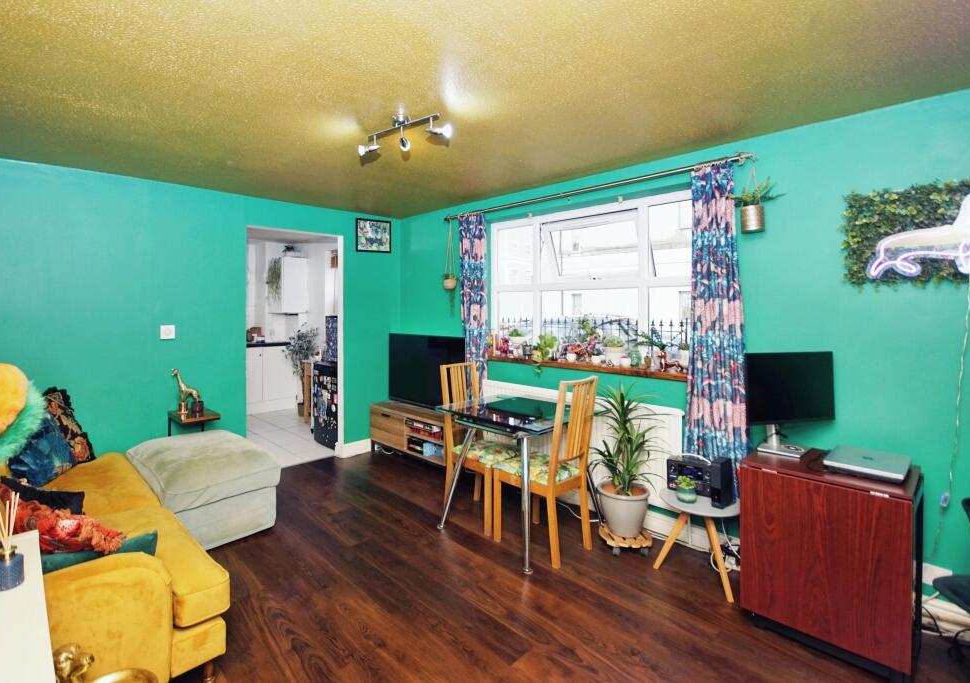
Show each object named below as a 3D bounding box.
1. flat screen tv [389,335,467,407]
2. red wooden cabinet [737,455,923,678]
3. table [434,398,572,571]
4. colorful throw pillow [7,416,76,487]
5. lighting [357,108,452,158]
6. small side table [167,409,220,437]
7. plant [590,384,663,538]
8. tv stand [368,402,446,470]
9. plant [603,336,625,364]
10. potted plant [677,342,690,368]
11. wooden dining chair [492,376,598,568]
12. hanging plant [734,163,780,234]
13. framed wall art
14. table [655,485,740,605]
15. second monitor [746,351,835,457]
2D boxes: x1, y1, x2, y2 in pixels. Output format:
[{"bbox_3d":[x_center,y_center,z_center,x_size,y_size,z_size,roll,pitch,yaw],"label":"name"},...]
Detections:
[{"bbox_3d":[-0.590,0.290,4.115,1.130,0.680,0.080,2,4,44],"label":"flat screen tv"},{"bbox_3d":[1.535,0.926,1.925,0.470,0.745,0.560,-3,4,-45],"label":"red wooden cabinet"},{"bbox_3d":[0.221,0.829,2.795,0.880,0.760,0.700,4,7,43],"label":"table"},{"bbox_3d":[-2.575,0.642,2.500,0.150,0.410,0.420,-26,6,-7],"label":"colorful throw pillow"},{"bbox_3d":[-0.391,-0.981,2.002,0.500,0.160,0.130,3,6,34],"label":"lighting"},{"bbox_3d":[-2.196,0.870,3.231,0.270,0.650,0.400,-2,4,-43],"label":"small side table"},{"bbox_3d":[0.870,0.715,2.600,0.440,0.900,0.440,2,4,44],"label":"plant"},{"bbox_3d":[-0.585,0.892,4.030,1.080,0.480,0.400,2,4,44],"label":"tv stand"},{"bbox_3d":[0.887,0.067,2.922,0.144,0.203,0.144,4,7,43],"label":"plant"},{"bbox_3d":[1.206,0.085,2.586,0.085,0.158,0.085,4,7,43],"label":"potted plant"},{"bbox_3d":[0.359,0.720,2.551,0.400,1.020,0.500,-5,7,-44],"label":"wooden dining chair"},{"bbox_3d":[1.371,-0.730,2.182,0.169,0.362,0.169,4,7,43],"label":"hanging plant"},{"bbox_3d":[-1.169,-1.104,4.475,0.410,0.340,0.030,-2,4,-43],"label":"framed wall art"},{"bbox_3d":[1.129,1.034,2.243,0.410,0.440,0.410,4,7,43],"label":"table"},{"bbox_3d":[1.500,0.298,2.110,0.510,0.480,0.180,0,3,-9],"label":"second monitor"}]

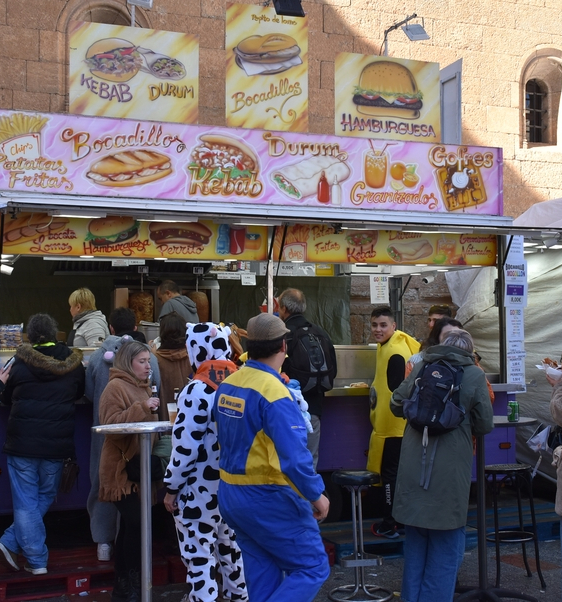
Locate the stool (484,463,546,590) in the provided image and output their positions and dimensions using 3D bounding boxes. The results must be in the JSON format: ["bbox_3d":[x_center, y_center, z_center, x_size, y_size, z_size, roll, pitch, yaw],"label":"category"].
[{"bbox_3d":[1.530,1.474,5.930,0.355,0.765,0.355,0,-3,-2],"label":"stool"}]

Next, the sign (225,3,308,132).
[{"bbox_3d":[-0.112,-1.796,6.930,0.660,0.950,0.030,1,-3,-19],"label":"sign"}]

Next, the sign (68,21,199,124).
[{"bbox_3d":[-1.080,-1.654,6.674,0.967,0.746,0.040,1,-2,-19],"label":"sign"}]

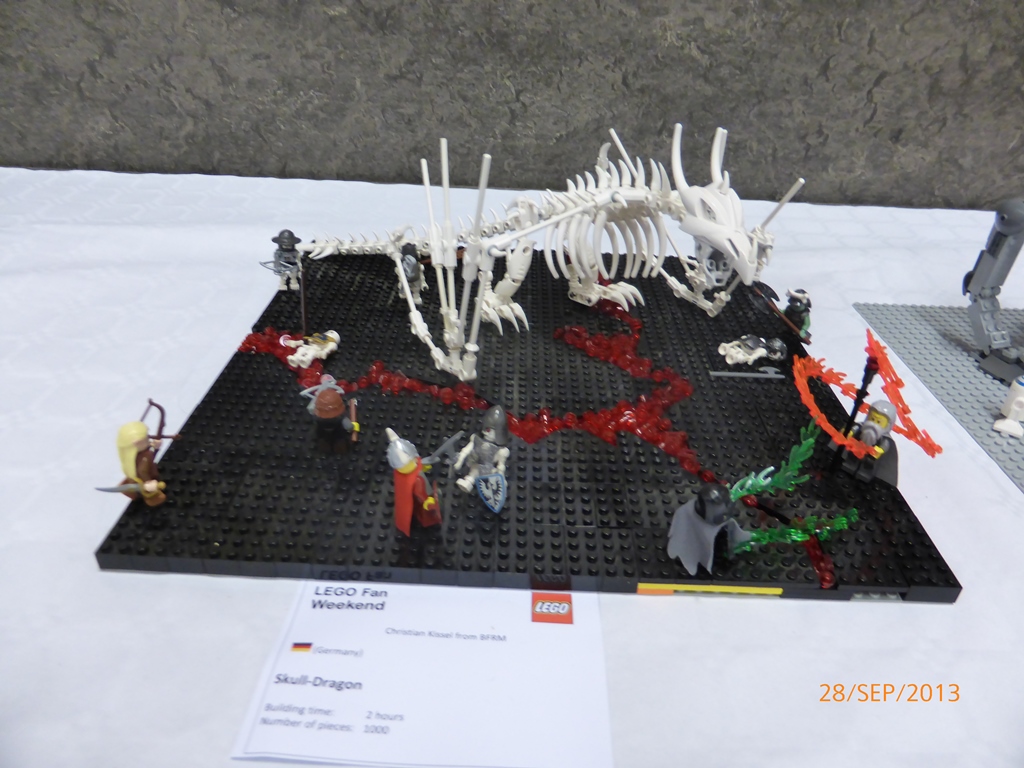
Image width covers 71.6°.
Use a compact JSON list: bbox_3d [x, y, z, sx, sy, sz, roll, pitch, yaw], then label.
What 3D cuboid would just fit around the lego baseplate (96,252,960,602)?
[{"bbox_3d":[0.011,-0.013,0.474,0.384,0.011,0.376,2,32,0],"label":"lego baseplate"}]

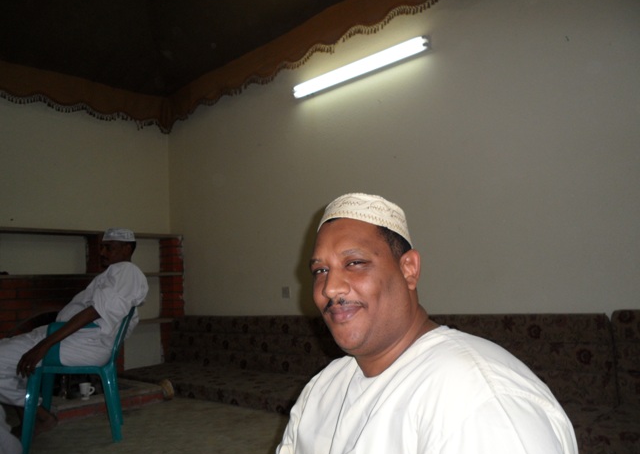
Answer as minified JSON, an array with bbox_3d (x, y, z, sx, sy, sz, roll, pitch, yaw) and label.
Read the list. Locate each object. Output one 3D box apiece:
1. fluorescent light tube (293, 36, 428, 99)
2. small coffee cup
[{"bbox_3d":[0.249,-1.146,3.662,1.210,0.100,0.075,-7,-8,40],"label":"fluorescent light tube"},{"bbox_3d":[-1.663,1.175,3.565,0.109,0.107,0.081,0,-8,-25],"label":"small coffee cup"}]

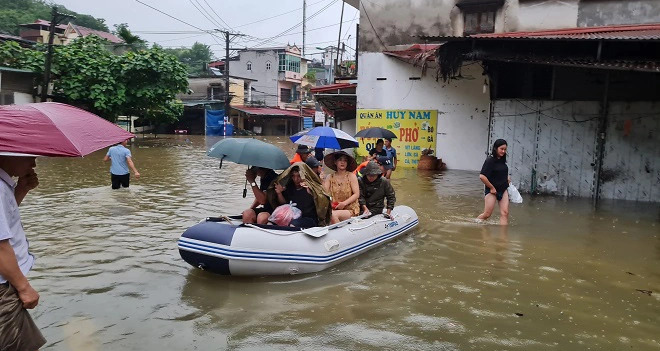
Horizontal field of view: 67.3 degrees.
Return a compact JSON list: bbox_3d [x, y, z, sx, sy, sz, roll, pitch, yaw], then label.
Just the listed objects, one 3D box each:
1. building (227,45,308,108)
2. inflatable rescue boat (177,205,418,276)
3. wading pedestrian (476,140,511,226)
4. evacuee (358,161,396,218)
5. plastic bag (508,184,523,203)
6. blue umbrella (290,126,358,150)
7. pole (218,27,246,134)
[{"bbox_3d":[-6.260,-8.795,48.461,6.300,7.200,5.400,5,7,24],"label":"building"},{"bbox_3d":[-0.333,0.643,6.189,1.750,0.600,3.500,5,8,28],"label":"inflatable rescue boat"},{"bbox_3d":[2.492,0.237,7.594,0.550,1.580,0.480,7,8,37],"label":"wading pedestrian"},{"bbox_3d":[0.631,0.284,6.628,0.520,0.920,0.620,-1,7,-17],"label":"evacuee"},{"bbox_3d":[2.866,0.294,7.680,0.230,0.310,0.170,7,8,37],"label":"plastic bag"},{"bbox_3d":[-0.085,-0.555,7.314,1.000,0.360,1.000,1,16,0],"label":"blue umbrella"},{"bbox_3d":[-7.921,-7.148,39.456,2.400,8.400,0.400,-1,7,-23],"label":"pole"}]

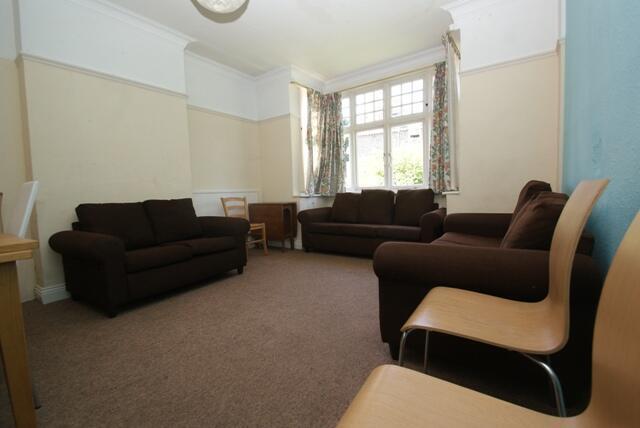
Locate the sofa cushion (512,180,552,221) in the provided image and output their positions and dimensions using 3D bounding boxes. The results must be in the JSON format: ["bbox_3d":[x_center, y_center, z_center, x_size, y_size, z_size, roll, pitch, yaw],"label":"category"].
[{"bbox_3d":[1.414,0.015,1.857,0.182,0.482,0.519,23,18,31],"label":"sofa cushion"}]

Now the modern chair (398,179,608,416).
[{"bbox_3d":[0.524,0.347,0.878,0.496,0.882,0.402,1,5,35],"label":"modern chair"}]

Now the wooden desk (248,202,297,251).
[{"bbox_3d":[-0.789,0.207,4.449,0.764,0.751,0.309,1,6,35],"label":"wooden desk"}]

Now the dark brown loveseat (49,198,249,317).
[{"bbox_3d":[-1.562,0.303,2.760,0.865,0.887,1.547,1,6,35],"label":"dark brown loveseat"}]

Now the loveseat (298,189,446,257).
[{"bbox_3d":[0.717,0.127,3.851,2.047,0.892,0.865,1,6,35],"label":"loveseat"}]

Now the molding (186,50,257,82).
[{"bbox_3d":[-1.415,-2.237,4.072,0.109,0.100,1.283,1,6,35],"label":"molding"}]

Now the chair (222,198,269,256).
[{"bbox_3d":[-1.092,0.197,3.860,0.464,0.887,0.473,1,6,35],"label":"chair"}]

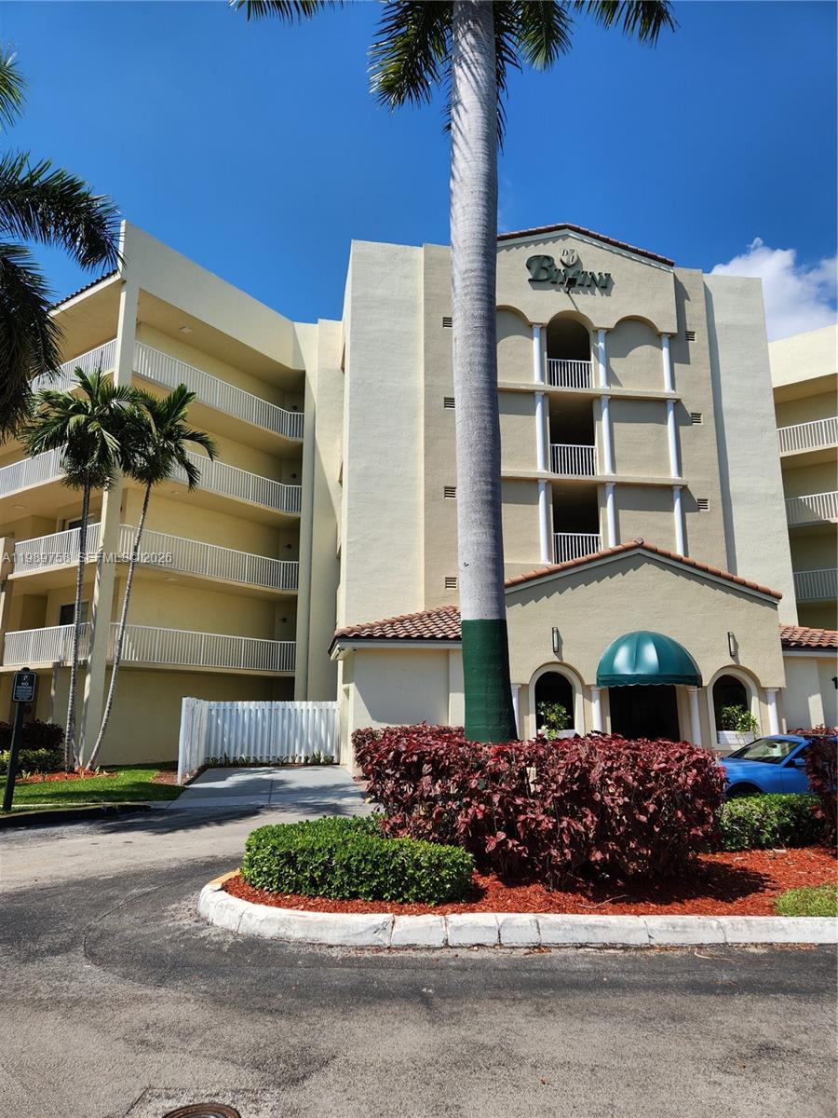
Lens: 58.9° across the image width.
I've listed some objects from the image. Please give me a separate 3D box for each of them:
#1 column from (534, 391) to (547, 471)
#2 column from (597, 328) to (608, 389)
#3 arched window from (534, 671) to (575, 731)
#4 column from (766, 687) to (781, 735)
[{"bbox_3d":[3.954,-4.116,23.980,0.278,2.757,0.278,2,-12,-9],"label":"column"},{"bbox_3d":[6.209,-6.715,24.883,0.278,2.157,0.278,2,-12,-9],"label":"column"},{"bbox_3d":[3.238,3.502,17.703,0.970,1.630,0.250,2,-12,-8],"label":"arched window"},{"bbox_3d":[9.078,4.309,18.811,0.287,2.025,0.287,2,-12,-9],"label":"column"}]

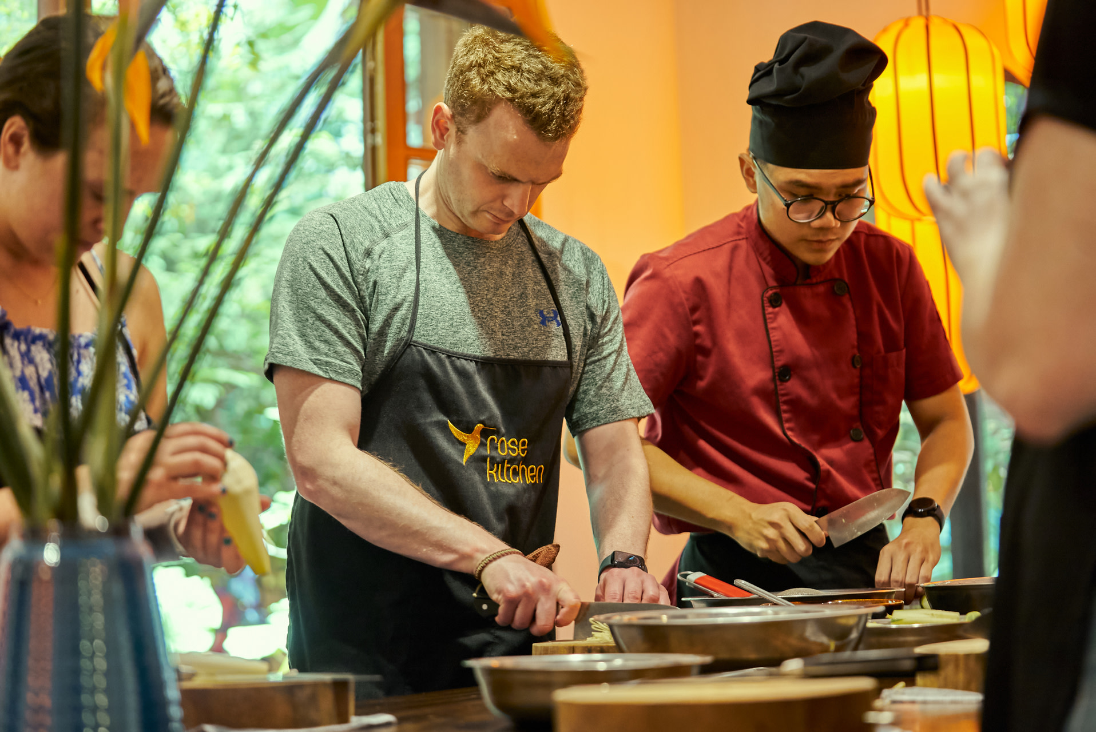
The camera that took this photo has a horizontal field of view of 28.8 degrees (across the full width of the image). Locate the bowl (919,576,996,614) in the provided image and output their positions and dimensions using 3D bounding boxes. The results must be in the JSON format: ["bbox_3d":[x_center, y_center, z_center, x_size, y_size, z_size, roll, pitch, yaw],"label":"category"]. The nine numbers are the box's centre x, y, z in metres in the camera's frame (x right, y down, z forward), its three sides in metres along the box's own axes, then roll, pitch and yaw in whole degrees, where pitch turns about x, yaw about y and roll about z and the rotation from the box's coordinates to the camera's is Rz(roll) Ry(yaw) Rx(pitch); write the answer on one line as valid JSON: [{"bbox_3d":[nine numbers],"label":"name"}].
[{"bbox_3d":[0.618,0.324,2.797,0.260,0.085,0.260,-2,-4,0],"label":"bowl"}]

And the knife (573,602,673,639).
[{"bbox_3d":[0.053,0.298,2.500,0.280,0.055,0.025,-2,-4,3],"label":"knife"}]

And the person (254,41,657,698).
[{"bbox_3d":[-0.084,0.409,2.656,0.530,1.663,0.470,0,-4,-28],"label":"person"}]

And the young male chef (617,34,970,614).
[{"bbox_3d":[0.353,0.377,2.967,0.550,1.737,0.470,-1,-4,-18],"label":"young male chef"}]

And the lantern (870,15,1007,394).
[{"bbox_3d":[0.715,-0.294,3.900,0.250,0.700,0.250,-2,-4,0],"label":"lantern"}]

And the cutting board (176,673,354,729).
[{"bbox_3d":[-0.313,0.341,2.128,0.250,0.053,0.250,-2,-4,0],"label":"cutting board"}]

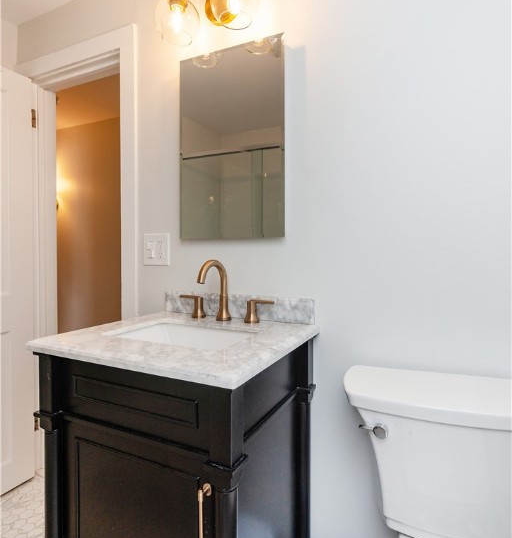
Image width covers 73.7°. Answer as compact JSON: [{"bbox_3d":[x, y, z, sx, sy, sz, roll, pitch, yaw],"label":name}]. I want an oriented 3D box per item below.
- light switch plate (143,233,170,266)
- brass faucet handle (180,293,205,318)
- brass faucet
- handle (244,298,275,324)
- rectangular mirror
[{"bbox_3d":[-0.387,-0.075,1.333,0.123,0.122,0.008,0,1,24],"label":"light switch plate"},{"bbox_3d":[-0.228,0.135,1.228,0.105,0.073,0.051,0,1,25],"label":"brass faucet handle"},{"bbox_3d":[-0.136,0.072,1.096,0.052,0.200,0.186,0,1,25],"label":"brass faucet"},{"bbox_3d":[0.010,0.136,1.099,0.105,0.073,0.051,0,1,25],"label":"handle"},{"bbox_3d":[-0.088,-0.432,1.186,0.405,0.652,0.025,0,1,24],"label":"rectangular mirror"}]

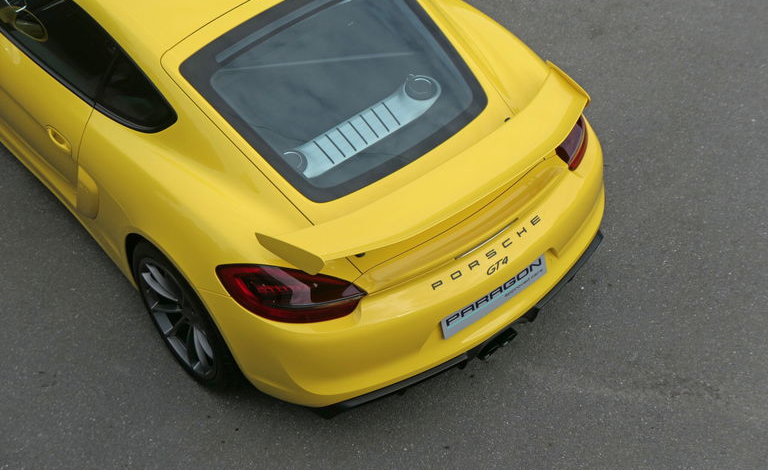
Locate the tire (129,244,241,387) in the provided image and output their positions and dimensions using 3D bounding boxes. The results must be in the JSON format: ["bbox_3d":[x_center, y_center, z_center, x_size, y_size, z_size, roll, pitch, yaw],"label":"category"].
[{"bbox_3d":[-0.722,0.270,5.686,0.290,0.680,0.680,-32,51,-25],"label":"tire"}]

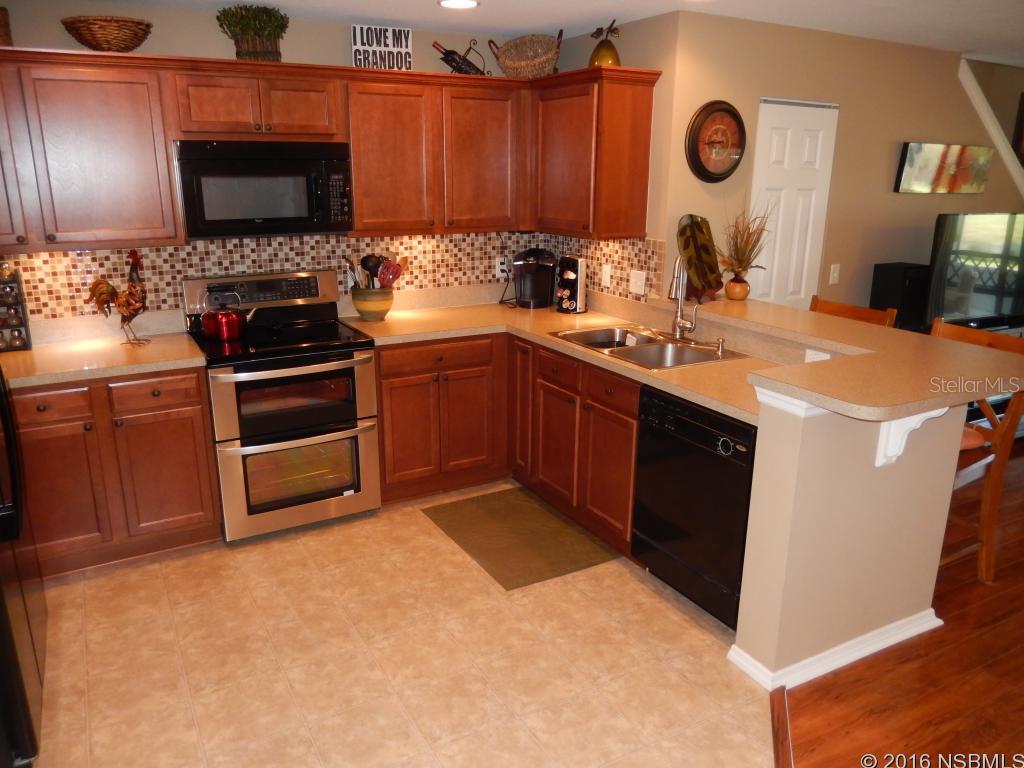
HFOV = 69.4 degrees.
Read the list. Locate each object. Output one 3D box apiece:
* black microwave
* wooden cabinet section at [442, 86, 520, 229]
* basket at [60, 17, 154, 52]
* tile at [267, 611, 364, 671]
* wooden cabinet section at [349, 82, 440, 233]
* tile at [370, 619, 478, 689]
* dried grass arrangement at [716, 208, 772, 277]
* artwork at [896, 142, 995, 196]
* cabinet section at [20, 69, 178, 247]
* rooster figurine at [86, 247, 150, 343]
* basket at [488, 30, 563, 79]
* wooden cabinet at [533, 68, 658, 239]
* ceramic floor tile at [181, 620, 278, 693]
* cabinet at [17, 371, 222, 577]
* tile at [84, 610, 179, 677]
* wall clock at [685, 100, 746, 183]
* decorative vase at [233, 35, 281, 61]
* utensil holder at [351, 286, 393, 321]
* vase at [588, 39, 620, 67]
[{"bbox_3d":[-1.209,-0.944,3.582,0.760,0.417,0.412,-9,18,-28],"label":"black microwave"},{"bbox_3d":[-0.227,-1.220,4.043,0.445,0.710,0.320,-8,18,-27],"label":"wooden cabinet section"},{"bbox_3d":[-1.738,-1.480,3.202,0.350,0.145,0.330,-8,18,-28],"label":"basket"},{"bbox_3d":[-0.756,0.963,2.828,0.303,0.010,0.303,-8,18,-28],"label":"tile"},{"bbox_3d":[-0.641,-1.158,3.832,0.465,0.710,0.320,-8,18,-27],"label":"wooden cabinet section"},{"bbox_3d":[-0.335,0.996,2.707,0.304,0.010,0.304,-9,18,-28],"label":"tile"},{"bbox_3d":[1.198,-0.729,3.811,0.271,0.342,0.231,5,17,17],"label":"dried grass arrangement"},{"bbox_3d":[2.827,-1.396,4.806,0.935,0.301,0.040,-9,18,-29],"label":"artwork"},{"bbox_3d":[-1.792,-0.988,3.245,0.510,0.710,0.320,-8,18,-27],"label":"cabinet section"},{"bbox_3d":[-1.842,-0.410,3.459,0.291,0.434,0.131,-1,16,-4],"label":"rooster figurine"},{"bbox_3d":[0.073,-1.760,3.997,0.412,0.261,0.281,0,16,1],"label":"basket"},{"bbox_3d":[0.401,-1.204,3.948,0.362,0.794,0.673,-9,18,-29],"label":"wooden cabinet"},{"bbox_3d":[-1.017,1.002,2.675,0.304,0.010,0.304,-9,18,-28],"label":"ceramic floor tile"},{"bbox_3d":[-1.876,0.321,3.455,0.844,0.880,0.633,-9,18,-29],"label":"cabinet"},{"bbox_3d":[-1.435,0.970,2.803,0.303,0.010,0.303,-8,18,-28],"label":"tile"},{"bbox_3d":[1.038,-1.224,3.751,0.392,0.392,0.042,-8,18,-28],"label":"wall clock"},{"bbox_3d":[-1.202,-1.566,3.498,0.205,0.155,0.185,-8,18,-28],"label":"decorative vase"},{"bbox_3d":[-0.771,-0.445,4.108,0.225,0.178,0.225,0,16,0],"label":"utensil holder"},{"bbox_3d":[0.470,-1.646,3.752,0.161,0.211,0.161,0,16,0],"label":"vase"}]

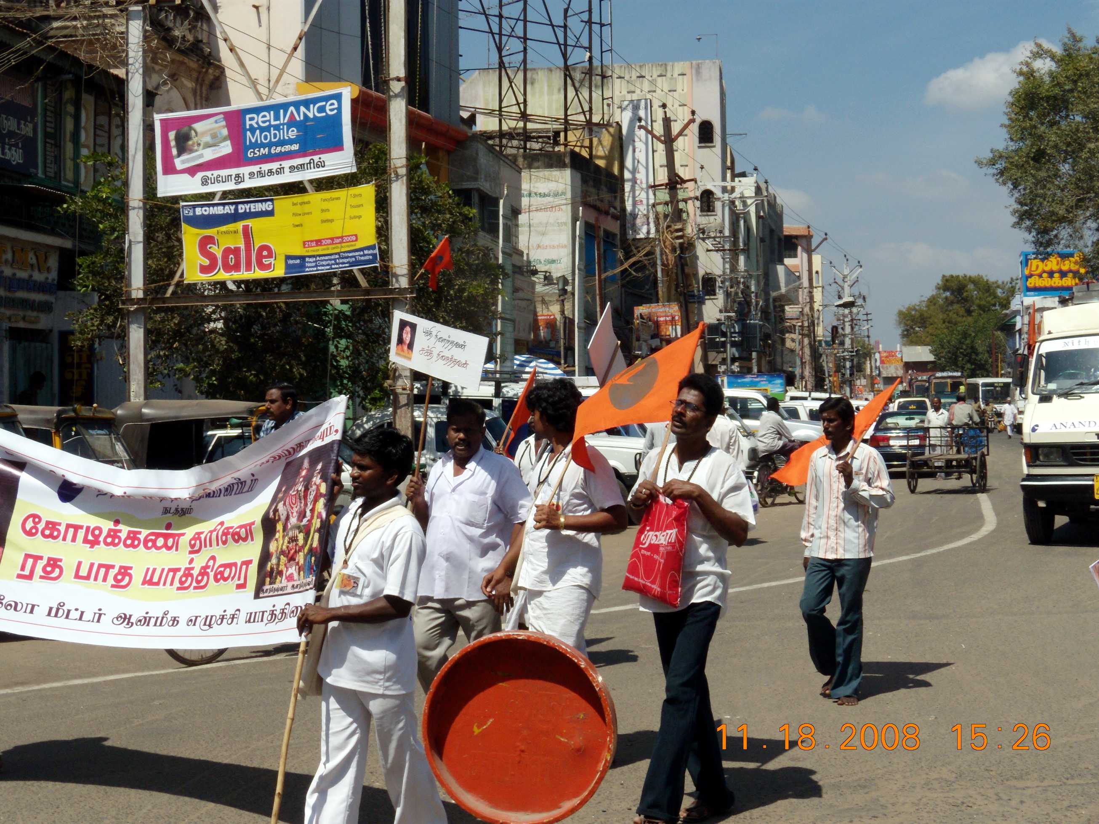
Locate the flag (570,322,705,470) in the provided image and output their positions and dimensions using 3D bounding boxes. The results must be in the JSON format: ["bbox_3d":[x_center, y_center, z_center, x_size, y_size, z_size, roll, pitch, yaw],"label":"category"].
[{"bbox_3d":[0.340,-0.061,6.100,0.520,0.570,0.220,0,0,9],"label":"flag"}]

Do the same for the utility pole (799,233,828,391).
[{"bbox_3d":[9.480,-2.681,57.029,1.100,7.680,0.350,0,0,16],"label":"utility pole"}]

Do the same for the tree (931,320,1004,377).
[{"bbox_3d":[31.511,-3.185,120.000,5.700,7.320,5.500,0,0,14],"label":"tree"}]

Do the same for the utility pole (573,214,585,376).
[{"bbox_3d":[0.600,-1.220,31.020,0.200,5.289,0.200,0,0,16],"label":"utility pole"}]

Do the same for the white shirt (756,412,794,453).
[{"bbox_3d":[3.478,0.311,24.500,0.470,0.650,0.530,0,1,42],"label":"white shirt"}]

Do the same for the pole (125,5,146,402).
[{"bbox_3d":[-5.052,-1.720,19.524,0.210,6.549,0.210,0,0,16],"label":"pole"}]

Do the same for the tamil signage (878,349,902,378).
[{"bbox_3d":[26.229,-3.728,122.000,1.850,2.100,0.200,0,0,12],"label":"tamil signage"}]

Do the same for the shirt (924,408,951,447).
[{"bbox_3d":[7.814,0.320,32.000,0.500,0.780,0.300,0,0,16],"label":"shirt"}]

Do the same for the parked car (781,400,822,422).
[{"bbox_3d":[6.606,0.509,42.007,4.200,1.570,1.650,0,0,16],"label":"parked car"}]

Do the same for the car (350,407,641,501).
[{"bbox_3d":[-0.946,0.695,22.000,4.200,1.520,1.680,0,0,18],"label":"car"}]

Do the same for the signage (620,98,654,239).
[{"bbox_3d":[2.384,-6.593,43.000,0.880,3.800,0.220,0,0,14],"label":"signage"}]

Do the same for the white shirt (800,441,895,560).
[{"bbox_3d":[1.580,0.471,8.420,0.500,0.640,0.320,0,0,25],"label":"white shirt"}]

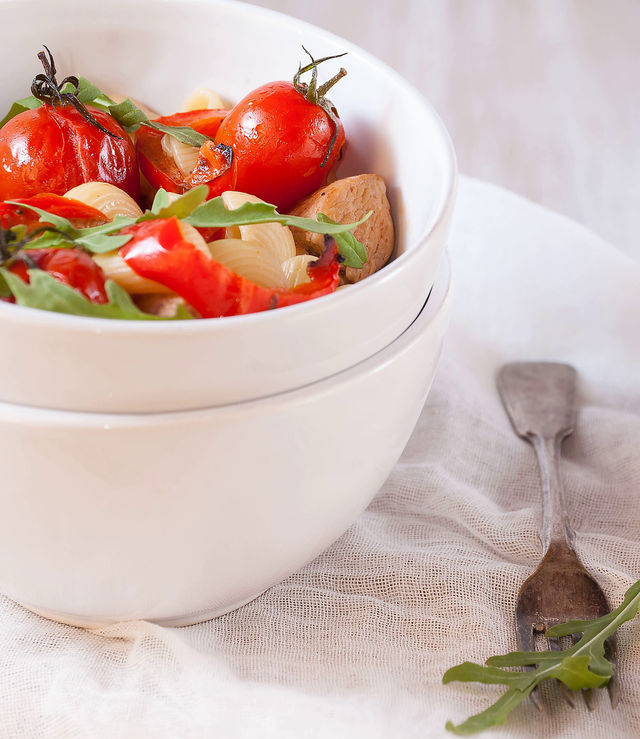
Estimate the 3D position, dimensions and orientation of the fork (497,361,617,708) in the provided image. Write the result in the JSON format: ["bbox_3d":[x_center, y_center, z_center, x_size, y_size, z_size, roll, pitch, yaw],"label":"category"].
[{"bbox_3d":[0.064,0.040,0.840,0.025,0.019,0.175,0,29,0],"label":"fork"}]

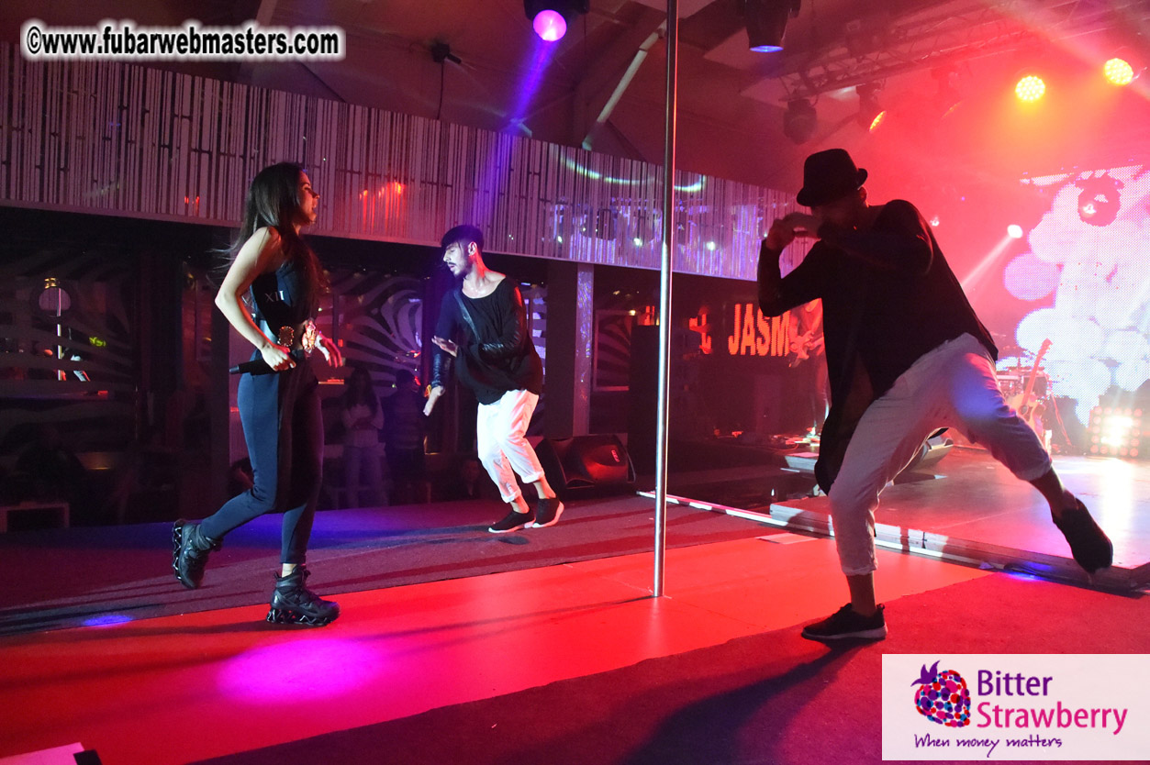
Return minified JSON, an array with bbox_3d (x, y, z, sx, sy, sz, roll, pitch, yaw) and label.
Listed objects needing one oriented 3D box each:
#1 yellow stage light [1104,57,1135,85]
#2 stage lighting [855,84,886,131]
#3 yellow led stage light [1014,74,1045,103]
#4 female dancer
[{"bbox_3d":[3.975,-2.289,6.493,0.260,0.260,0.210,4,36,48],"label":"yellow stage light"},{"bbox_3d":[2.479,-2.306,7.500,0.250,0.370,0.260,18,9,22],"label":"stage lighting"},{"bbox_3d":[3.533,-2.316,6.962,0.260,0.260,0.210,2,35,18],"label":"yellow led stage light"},{"bbox_3d":[-1.158,0.045,3.270,0.620,1.680,0.500,1,2,6],"label":"female dancer"}]

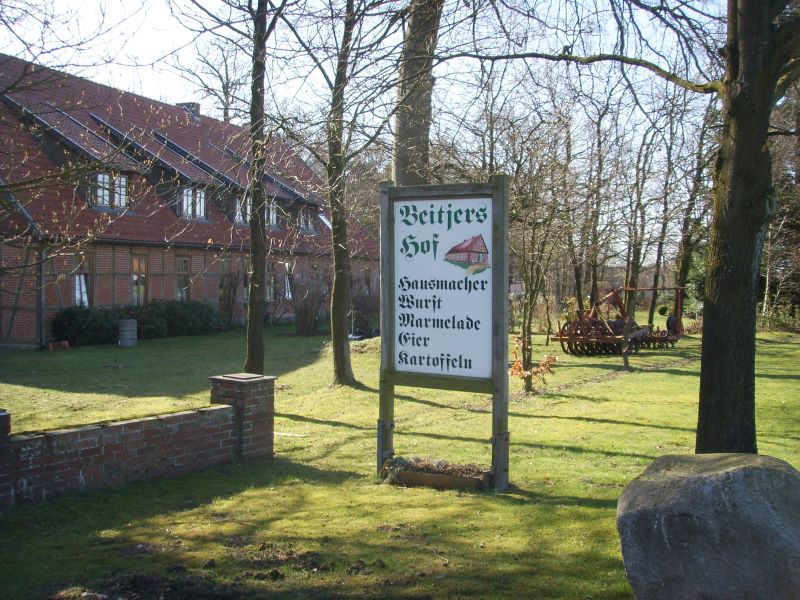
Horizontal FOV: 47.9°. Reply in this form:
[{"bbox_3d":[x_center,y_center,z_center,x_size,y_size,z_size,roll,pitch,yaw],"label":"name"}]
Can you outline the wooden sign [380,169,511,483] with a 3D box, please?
[{"bbox_3d":[0.395,0.298,8.500,1.280,2.880,0.150,1,2,28],"label":"wooden sign"}]

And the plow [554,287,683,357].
[{"bbox_3d":[6.250,0.550,25.600,3.500,1.800,2.200,0,1,-8],"label":"plow"}]

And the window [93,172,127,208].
[{"bbox_3d":[-10.450,-3.920,32.500,0.120,1.170,1.850,0,2,19],"label":"window"}]

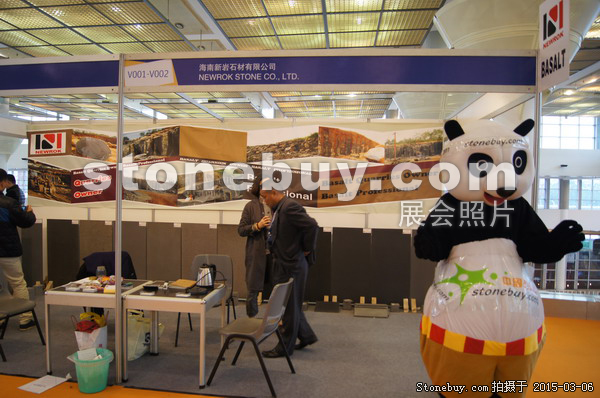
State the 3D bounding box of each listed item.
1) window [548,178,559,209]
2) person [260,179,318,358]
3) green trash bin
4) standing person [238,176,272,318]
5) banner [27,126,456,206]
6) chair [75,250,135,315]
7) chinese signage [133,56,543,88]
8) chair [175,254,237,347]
[{"bbox_3d":[16.791,-0.364,29.760,0.635,1.934,0.119,1,0,6],"label":"window"},{"bbox_3d":[-0.083,0.613,4.200,0.565,1.607,0.506,1,0,6],"label":"person"},{"bbox_3d":[-1.530,1.268,3.330,0.293,0.258,0.293,1,0,6],"label":"green trash bin"},{"bbox_3d":[-0.520,0.573,5.400,0.367,1.657,0.456,1,0,40],"label":"standing person"},{"bbox_3d":[-1.025,-0.442,6.220,5.902,1.151,0.030,1,0,6],"label":"banner"},{"bbox_3d":[-1.995,0.975,4.576,0.565,0.813,0.575,1,0,-5],"label":"chair"},{"bbox_3d":[0.148,-0.910,3.222,2.936,0.213,0.030,1,0,6],"label":"chinese signage"},{"bbox_3d":[-0.921,0.999,4.506,0.516,0.804,0.575,1,0,1],"label":"chair"}]

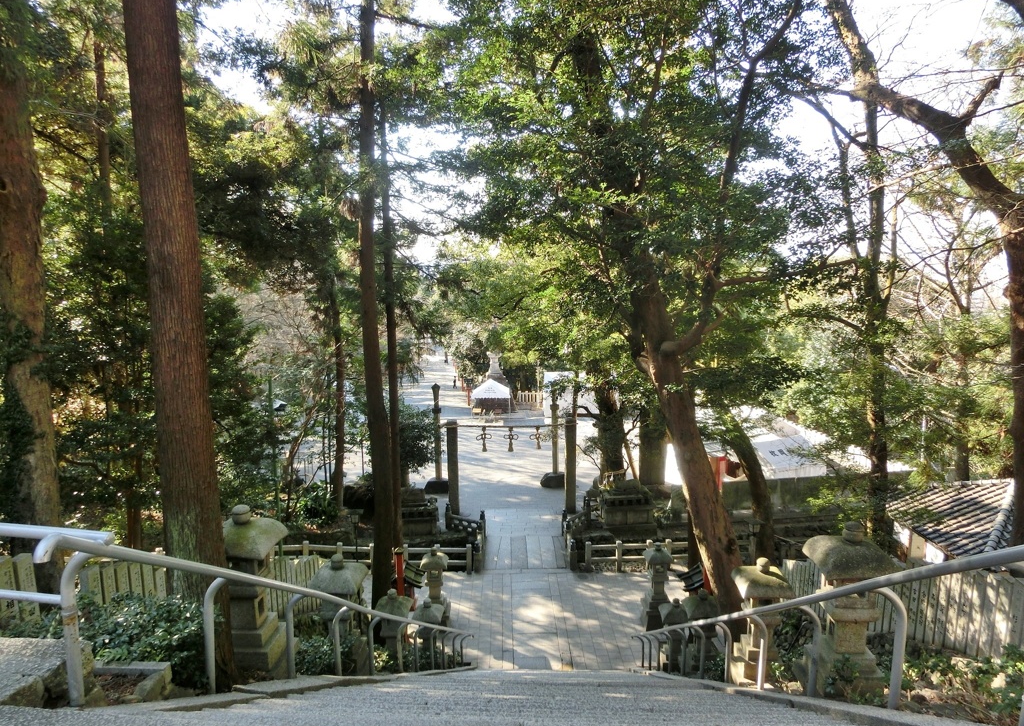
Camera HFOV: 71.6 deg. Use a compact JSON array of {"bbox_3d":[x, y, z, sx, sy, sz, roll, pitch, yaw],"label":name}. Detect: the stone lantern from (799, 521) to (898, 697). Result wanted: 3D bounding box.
[{"bbox_3d":[2.796,1.988,5.906,0.610,1.400,0.610,1,8,4],"label":"stone lantern"}]

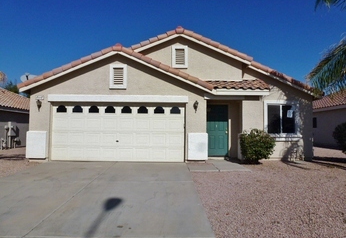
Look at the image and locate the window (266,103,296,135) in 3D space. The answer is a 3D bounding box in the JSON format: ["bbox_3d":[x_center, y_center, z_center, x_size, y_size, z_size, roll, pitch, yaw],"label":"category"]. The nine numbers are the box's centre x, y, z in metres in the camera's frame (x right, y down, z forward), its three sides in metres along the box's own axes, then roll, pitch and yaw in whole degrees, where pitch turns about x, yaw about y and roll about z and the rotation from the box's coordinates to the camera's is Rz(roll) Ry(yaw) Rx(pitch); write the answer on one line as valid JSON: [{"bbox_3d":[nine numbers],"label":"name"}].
[{"bbox_3d":[4.324,0.004,9.550,1.170,1.190,0.100,0,-3,0],"label":"window"}]

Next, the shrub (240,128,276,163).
[{"bbox_3d":[2.966,0.963,8.350,1.200,1.200,1.100,0,-3,0],"label":"shrub"}]

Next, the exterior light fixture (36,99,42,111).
[{"bbox_3d":[-4.750,-0.459,8.550,0.190,0.430,0.220,0,-3,0],"label":"exterior light fixture"}]

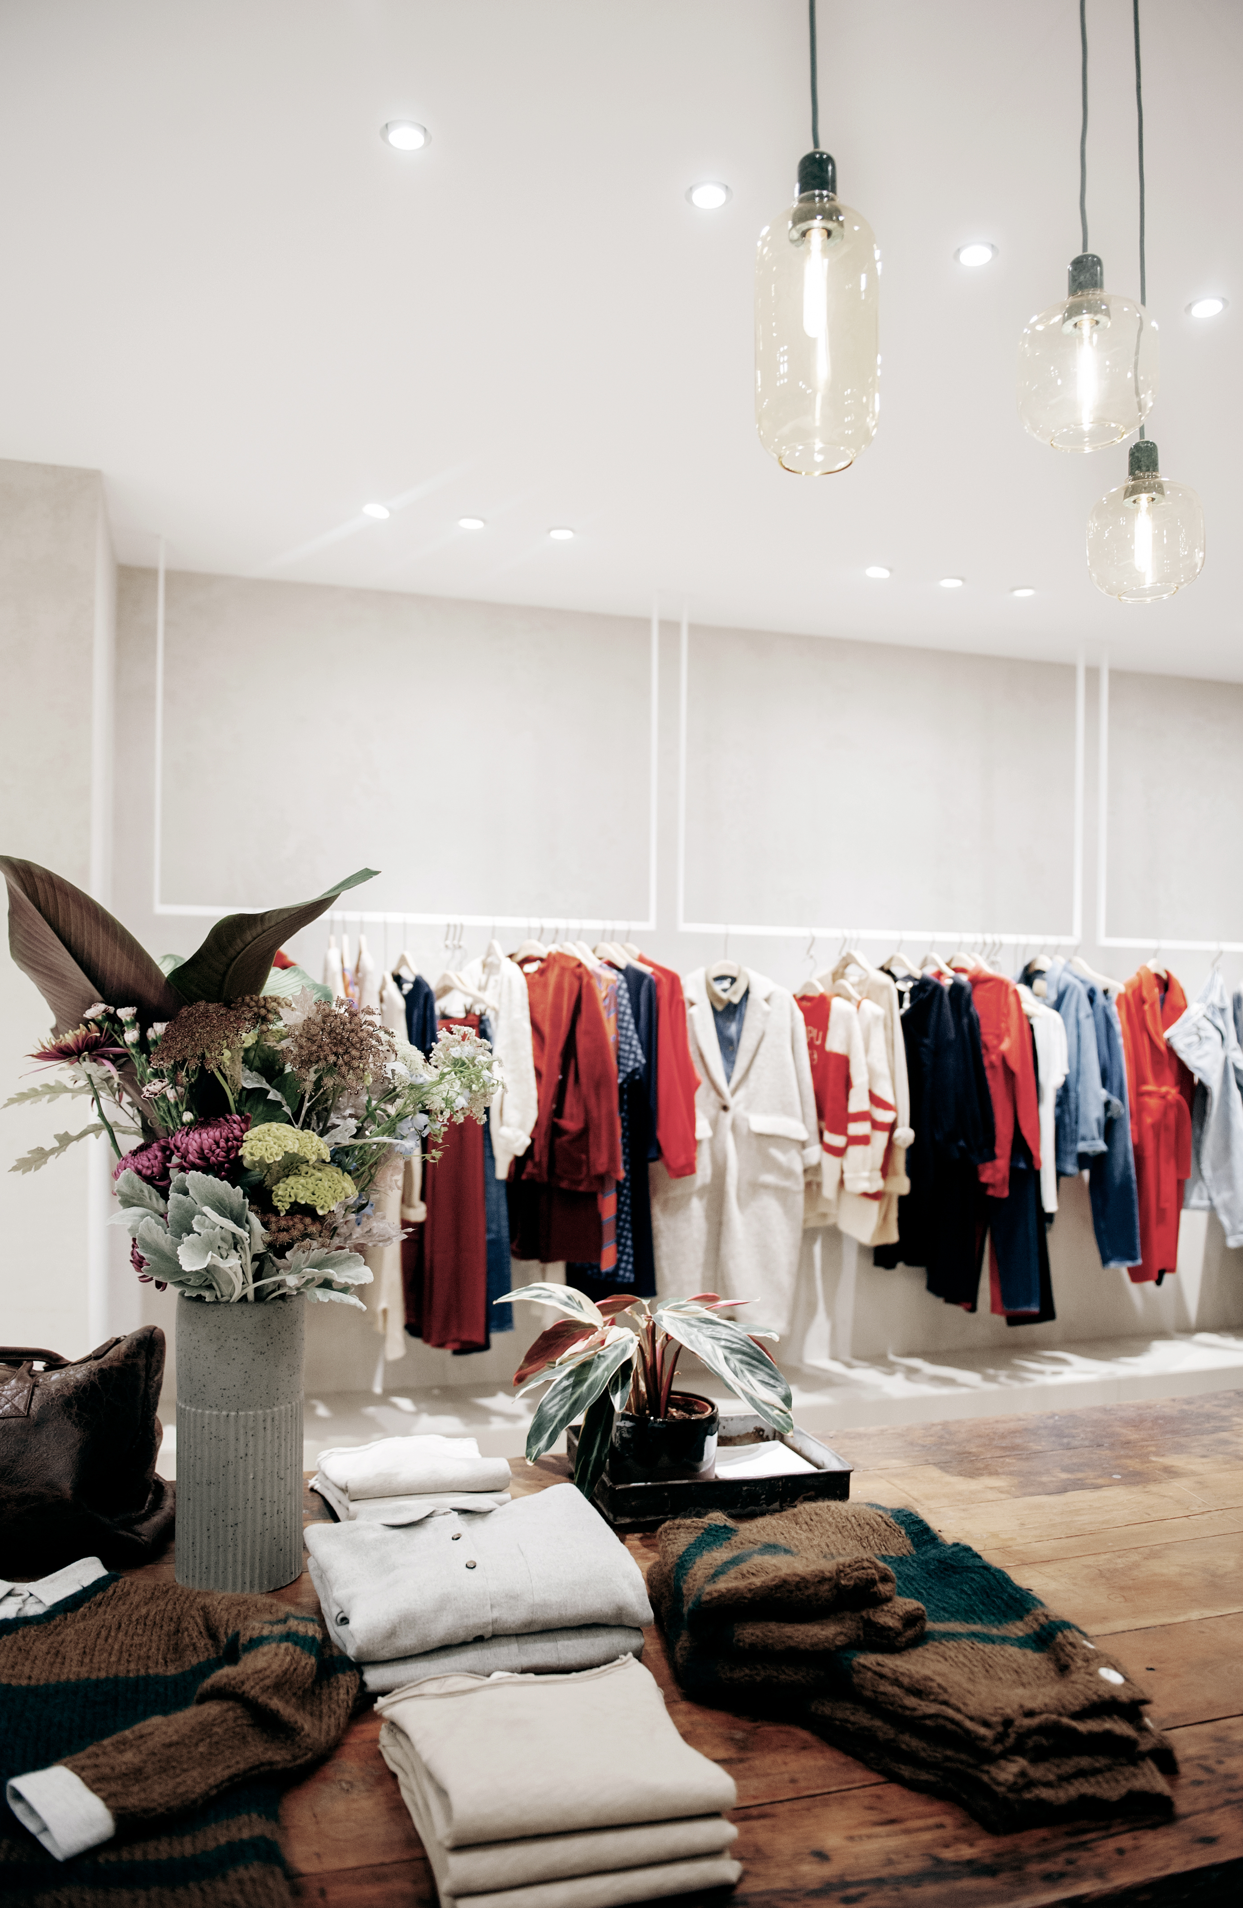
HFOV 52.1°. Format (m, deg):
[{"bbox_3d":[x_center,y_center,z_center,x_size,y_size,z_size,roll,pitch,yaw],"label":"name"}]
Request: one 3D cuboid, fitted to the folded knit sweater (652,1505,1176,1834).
[{"bbox_3d":[0.225,0.588,1.092,0.320,0.115,0.380,1,-1,-17],"label":"folded knit sweater"}]

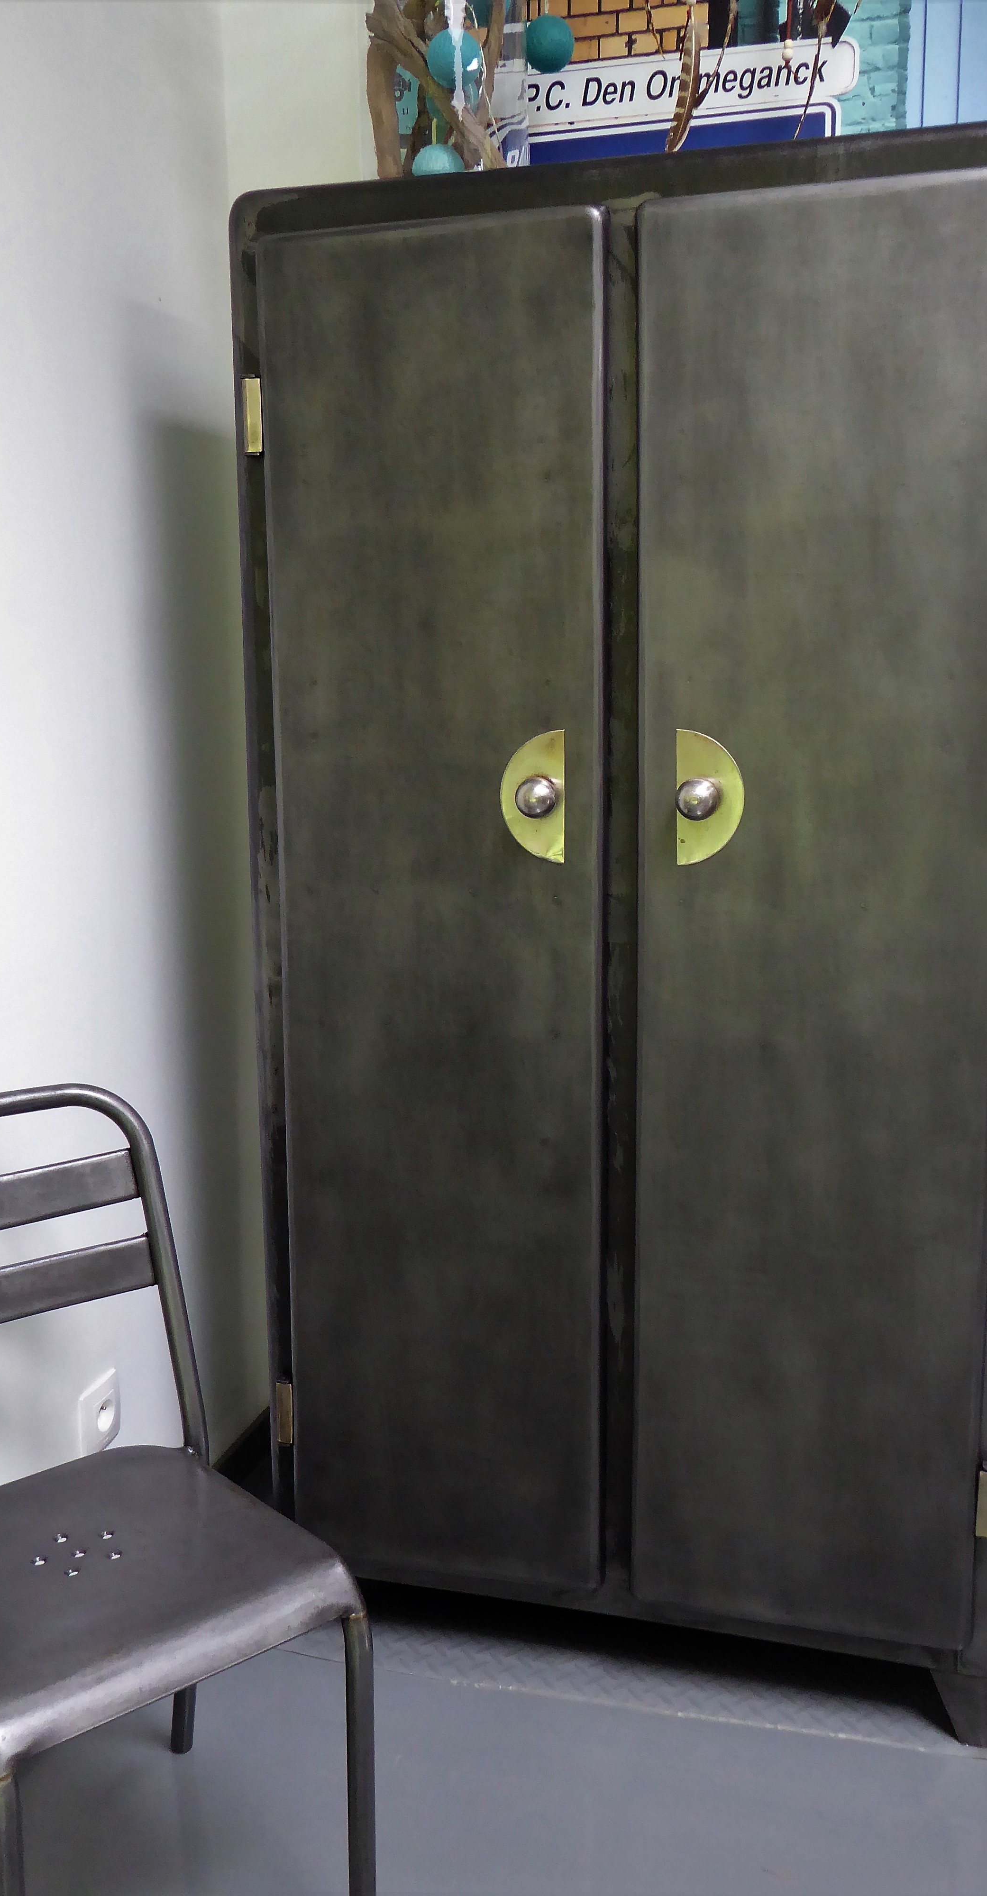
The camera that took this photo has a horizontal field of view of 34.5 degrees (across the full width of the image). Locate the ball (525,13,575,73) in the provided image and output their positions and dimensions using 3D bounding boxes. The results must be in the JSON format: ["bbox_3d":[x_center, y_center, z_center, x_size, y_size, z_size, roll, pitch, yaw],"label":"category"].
[{"bbox_3d":[0.070,-1.133,1.991,0.064,0.064,0.064,-1,10,0],"label":"ball"}]

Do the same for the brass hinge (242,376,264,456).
[{"bbox_3d":[-0.284,-0.632,1.891,0.023,0.087,0.016,2,10,16],"label":"brass hinge"}]

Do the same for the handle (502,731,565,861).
[{"bbox_3d":[0.040,-0.174,1.846,0.077,0.157,0.050,2,10,16],"label":"handle"}]

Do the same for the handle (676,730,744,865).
[{"bbox_3d":[0.241,-0.167,1.787,0.076,0.155,0.050,2,10,16],"label":"handle"}]

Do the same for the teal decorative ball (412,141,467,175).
[{"bbox_3d":[-0.066,-0.930,1.909,0.064,0.064,0.064,-1,10,0],"label":"teal decorative ball"}]

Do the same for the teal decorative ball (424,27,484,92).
[{"bbox_3d":[-0.045,-1.034,1.853,0.066,0.066,0.066,-1,10,0],"label":"teal decorative ball"}]

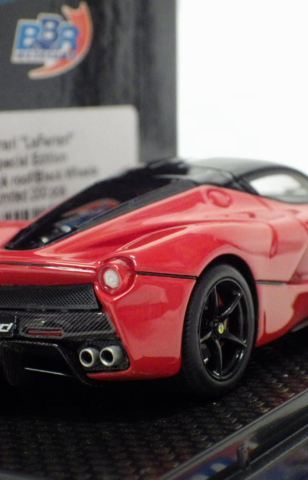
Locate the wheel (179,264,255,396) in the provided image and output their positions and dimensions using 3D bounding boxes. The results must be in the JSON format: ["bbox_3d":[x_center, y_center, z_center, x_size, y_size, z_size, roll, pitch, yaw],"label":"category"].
[{"bbox_3d":[0.006,0.011,0.139,0.007,0.017,0.017,1,10,34],"label":"wheel"}]

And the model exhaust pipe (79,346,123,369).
[{"bbox_3d":[-0.006,0.013,0.125,0.004,0.002,0.003,1,10,34],"label":"model exhaust pipe"}]

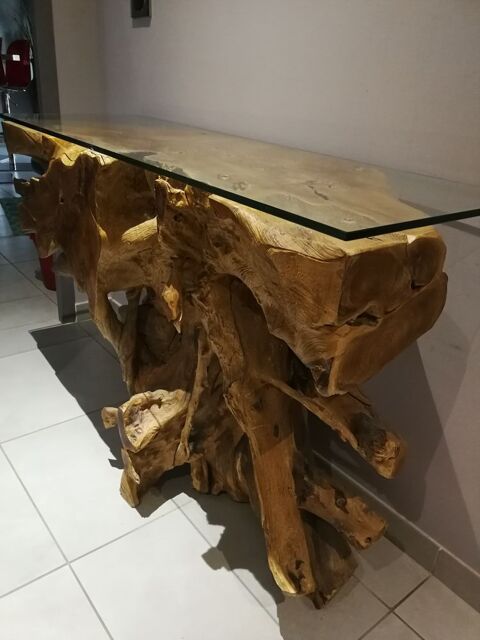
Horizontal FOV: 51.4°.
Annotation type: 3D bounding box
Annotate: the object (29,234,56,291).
[{"bbox_3d":[-0.805,-0.285,2.257,0.250,0.270,0.250,-15,32,-37],"label":"object"}]

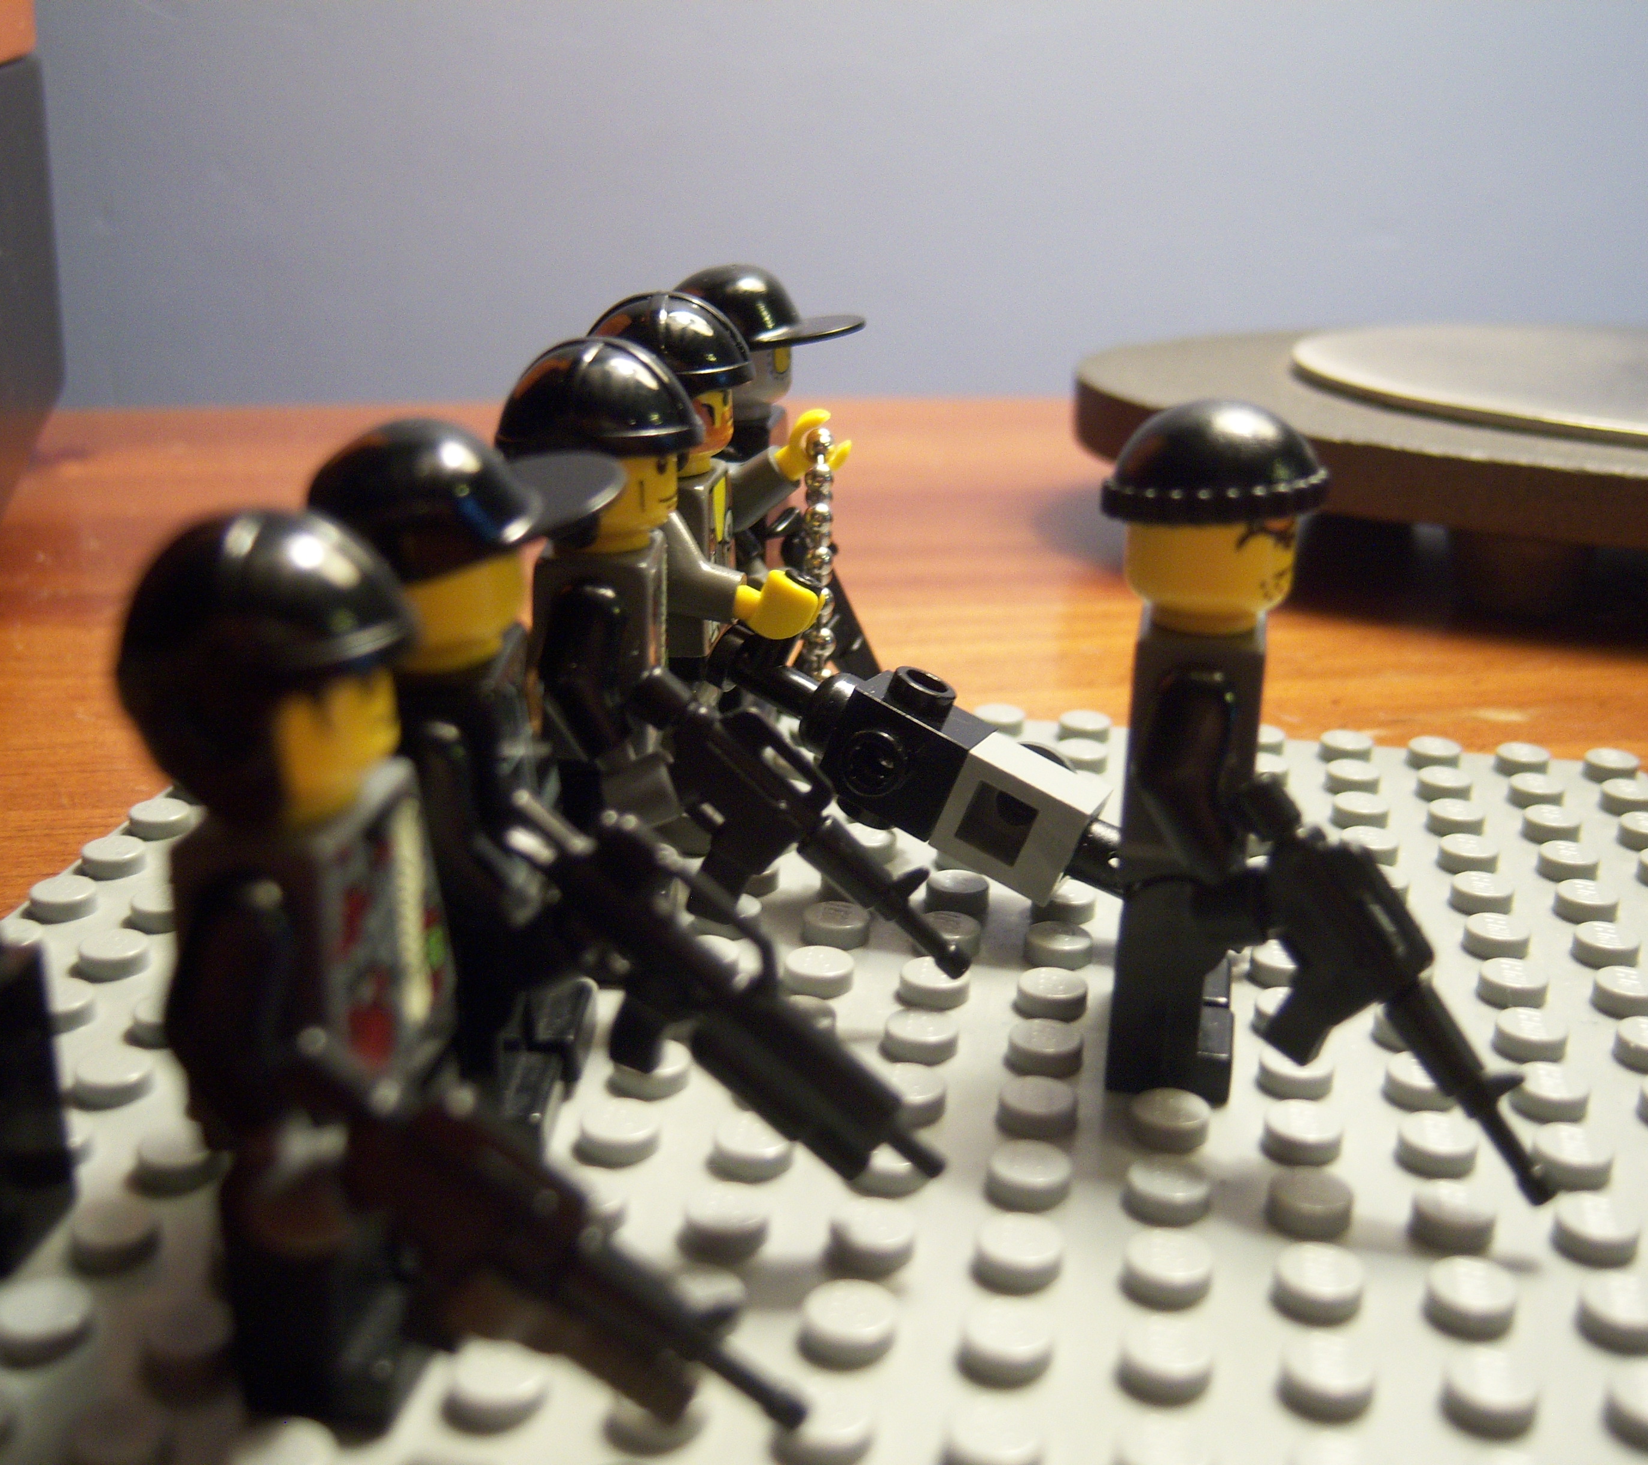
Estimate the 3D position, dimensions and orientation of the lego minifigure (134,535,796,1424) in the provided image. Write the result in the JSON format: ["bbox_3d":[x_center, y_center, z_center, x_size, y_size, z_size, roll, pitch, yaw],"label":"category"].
[{"bbox_3d":[-0.016,0.011,0.095,0.033,0.042,0.022,4,19,8],"label":"lego minifigure"}]

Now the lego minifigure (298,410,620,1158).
[{"bbox_3d":[-0.020,0.003,0.119,0.019,0.042,0.021,4,19,8],"label":"lego minifigure"}]

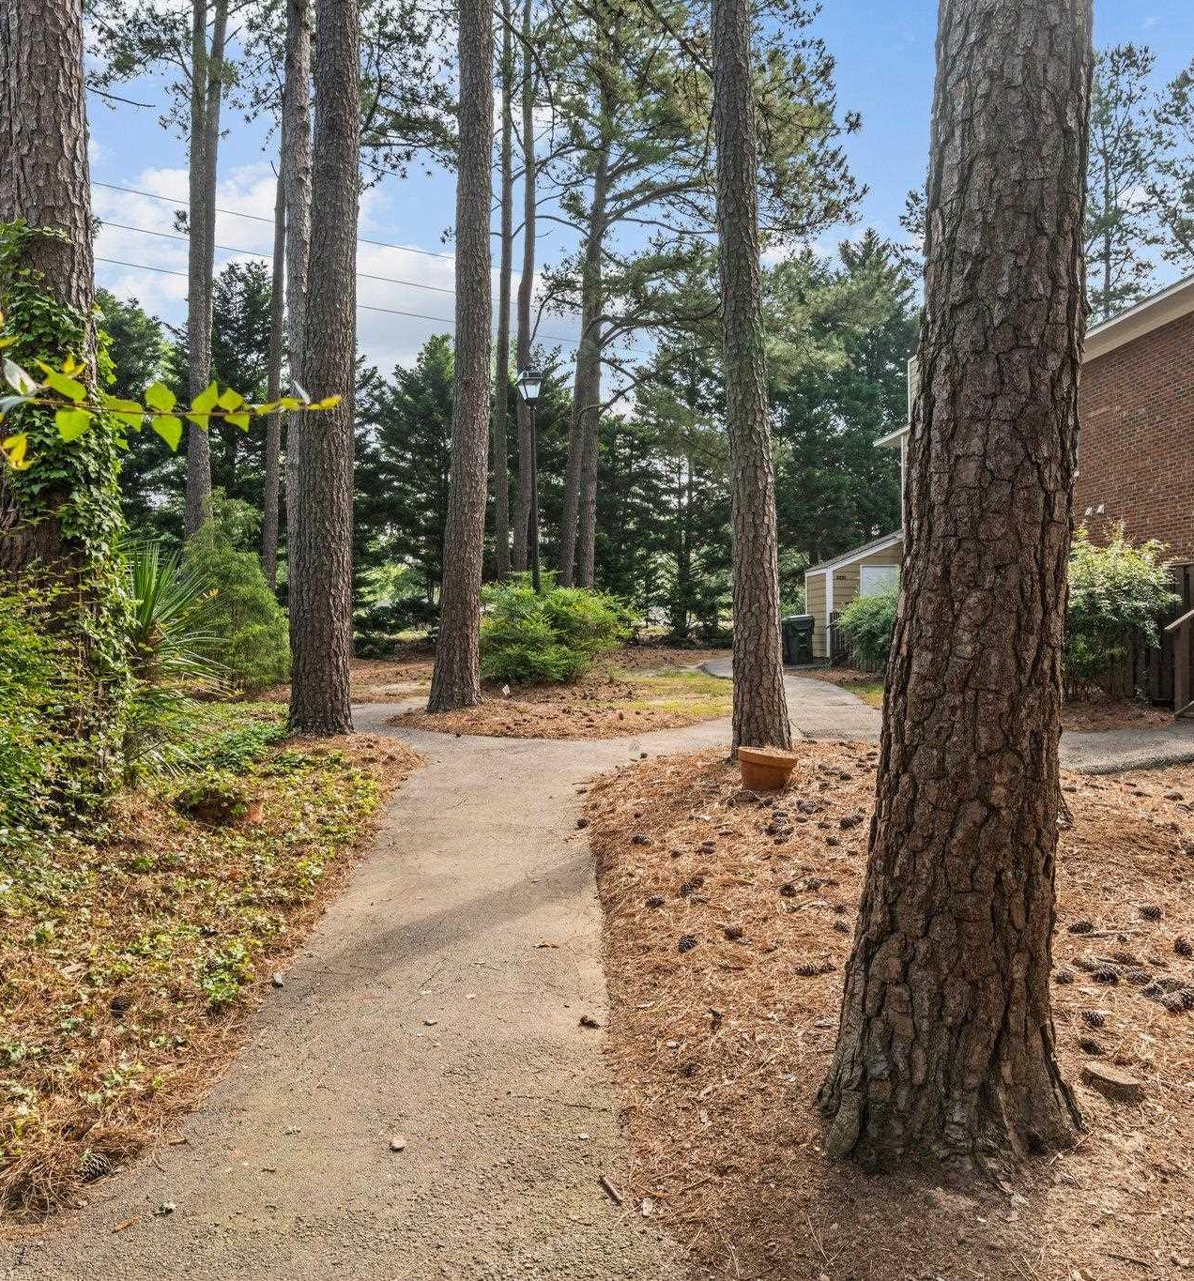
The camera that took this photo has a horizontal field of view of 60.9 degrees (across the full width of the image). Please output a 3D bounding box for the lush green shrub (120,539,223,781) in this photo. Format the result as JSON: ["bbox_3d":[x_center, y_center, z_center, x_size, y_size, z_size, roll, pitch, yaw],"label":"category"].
[{"bbox_3d":[-3.470,0.136,7.800,1.200,1.821,1.200,0,0,0],"label":"lush green shrub"}]

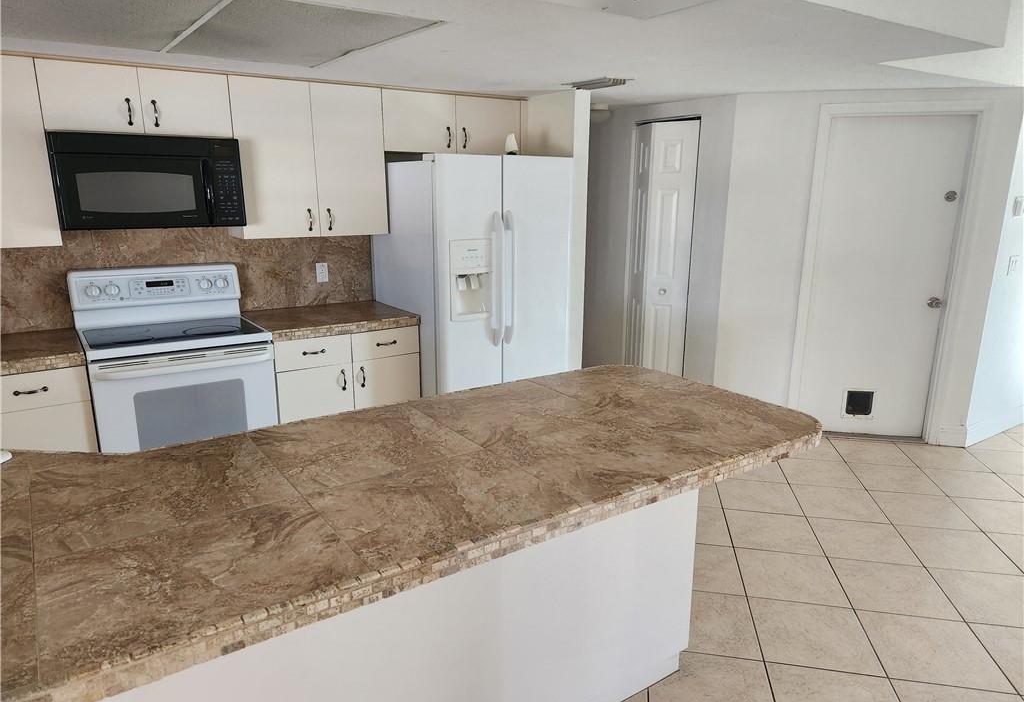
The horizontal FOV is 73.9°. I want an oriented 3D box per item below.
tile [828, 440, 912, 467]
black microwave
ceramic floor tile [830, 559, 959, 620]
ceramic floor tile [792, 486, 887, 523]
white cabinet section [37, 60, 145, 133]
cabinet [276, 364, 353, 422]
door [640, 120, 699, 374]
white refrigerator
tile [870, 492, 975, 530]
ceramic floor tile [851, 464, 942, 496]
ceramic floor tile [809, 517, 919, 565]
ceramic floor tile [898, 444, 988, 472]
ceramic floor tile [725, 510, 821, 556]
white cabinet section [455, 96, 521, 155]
[{"bbox_3d":[2.276,0.648,4.302,0.403,0.010,0.397,3,14,10],"label":"tile"},{"bbox_3d":[-1.733,-0.805,3.255,0.760,0.408,0.400,-8,16,-32],"label":"black microwave"},{"bbox_3d":[1.577,0.987,2.835,0.396,0.010,0.396,3,14,11],"label":"ceramic floor tile"},{"bbox_3d":[1.729,0.803,3.595,0.396,0.010,0.396,3,14,11],"label":"ceramic floor tile"},{"bbox_3d":[-1.913,-1.129,3.091,0.387,0.292,0.330,-9,16,-33],"label":"white cabinet section"},{"bbox_3d":[-1.151,0.332,3.695,0.387,0.634,0.580,-9,17,-35],"label":"cabinet"},{"bbox_3d":[1.108,-0.553,4.830,0.310,2.030,0.034,8,16,29],"label":"door"},{"bbox_3d":[-0.228,-0.249,4.106,0.904,1.764,0.797,-9,17,-35],"label":"white refrigerator"},{"bbox_3d":[2.120,0.824,3.522,0.396,0.010,0.396,3,14,11],"label":"tile"},{"bbox_3d":[2.205,0.740,3.924,0.403,0.010,0.397,3,14,10],"label":"ceramic floor tile"},{"bbox_3d":[1.664,0.903,3.239,0.403,0.010,0.397,3,14,10],"label":"ceramic floor tile"},{"bbox_3d":[2.664,0.662,4.209,0.396,0.010,0.396,3,14,11],"label":"ceramic floor tile"},{"bbox_3d":[1.262,0.874,3.288,0.396,0.010,0.396,3,14,11],"label":"ceramic floor tile"},{"bbox_3d":[-0.226,-1.370,4.201,0.454,0.323,0.330,-9,16,-33],"label":"white cabinet section"}]

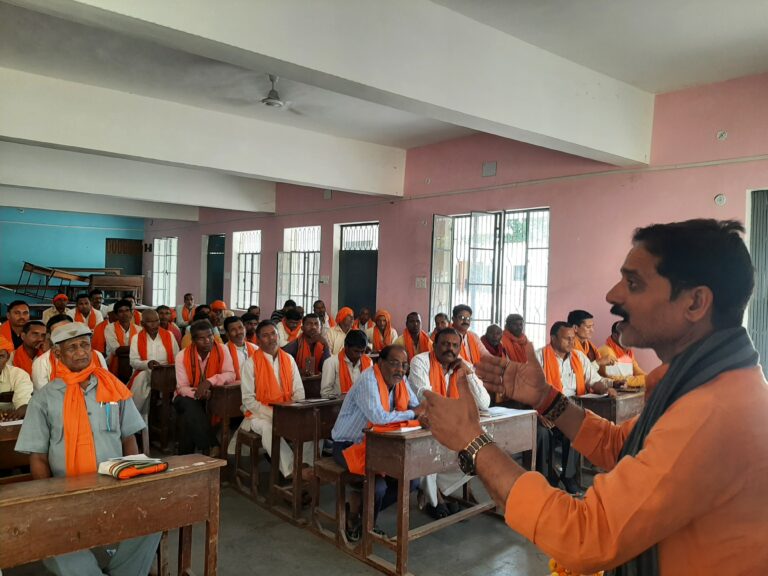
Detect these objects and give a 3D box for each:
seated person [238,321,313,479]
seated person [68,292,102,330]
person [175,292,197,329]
[{"bbox_3d":[-0.755,0.847,4.074,0.520,1.220,0.700,1,2,-28],"label":"seated person"},{"bbox_3d":[-3.817,0.669,7.371,0.500,1.190,0.720,1,2,-30],"label":"seated person"},{"bbox_3d":[-3.184,0.698,9.300,0.500,1.280,0.750,1,2,-40],"label":"person"}]

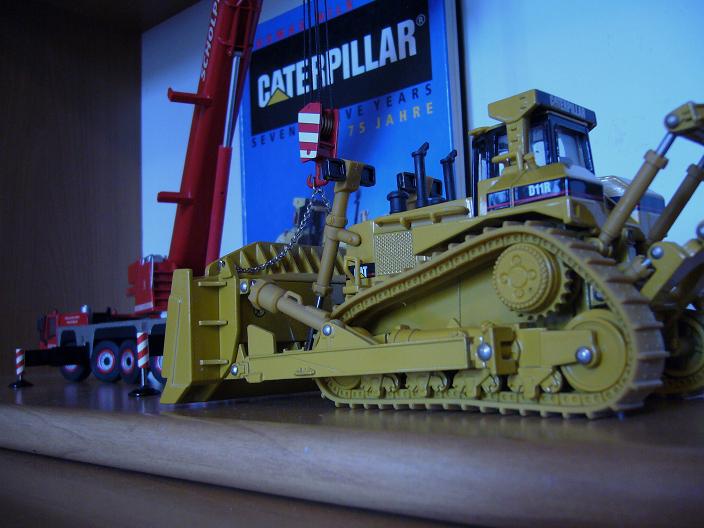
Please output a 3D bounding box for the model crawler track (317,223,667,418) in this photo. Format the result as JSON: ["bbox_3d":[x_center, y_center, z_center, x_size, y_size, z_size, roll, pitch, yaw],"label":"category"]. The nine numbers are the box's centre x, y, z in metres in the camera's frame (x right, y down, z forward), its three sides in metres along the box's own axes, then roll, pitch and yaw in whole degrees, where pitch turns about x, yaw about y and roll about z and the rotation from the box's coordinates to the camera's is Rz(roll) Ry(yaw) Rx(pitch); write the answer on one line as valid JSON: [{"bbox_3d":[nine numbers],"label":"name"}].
[{"bbox_3d":[0.033,0.018,0.219,0.121,0.054,0.017,-8,-8,43],"label":"model crawler track"}]

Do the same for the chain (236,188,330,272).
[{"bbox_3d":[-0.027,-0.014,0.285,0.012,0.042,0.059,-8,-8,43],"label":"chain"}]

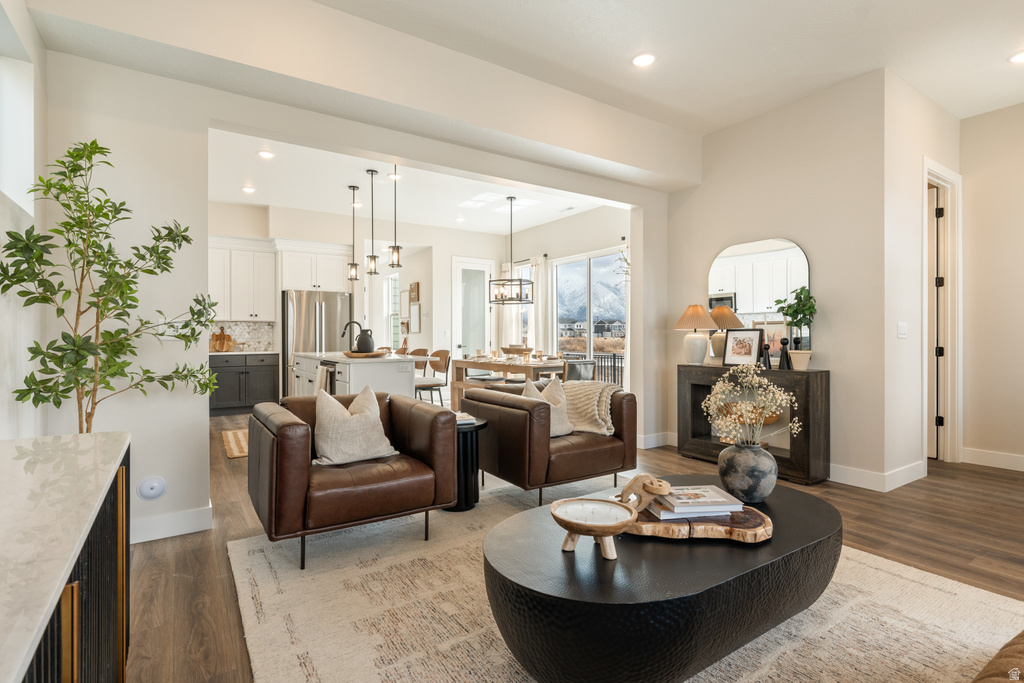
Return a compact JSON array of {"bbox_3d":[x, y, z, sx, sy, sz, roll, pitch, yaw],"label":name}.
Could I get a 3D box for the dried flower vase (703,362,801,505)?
[{"bbox_3d":[1.030,0.390,2.090,0.390,0.585,0.380,0,0,-34],"label":"dried flower vase"}]

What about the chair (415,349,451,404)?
[{"bbox_3d":[-0.960,0.585,5.250,0.520,0.970,0.470,0,0,-34],"label":"chair"}]

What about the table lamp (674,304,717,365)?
[{"bbox_3d":[1.729,-0.056,4.536,0.420,0.574,0.420,0,0,-32],"label":"table lamp"}]

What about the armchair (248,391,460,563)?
[{"bbox_3d":[-0.917,0.699,2.727,0.910,0.740,0.860,0,0,-35],"label":"armchair"}]

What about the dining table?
[{"bbox_3d":[0.083,0.693,6.773,0.960,0.775,2.160,0,0,-32],"label":"dining table"}]

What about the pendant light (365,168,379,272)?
[{"bbox_3d":[-1.644,-1.390,5.700,0.135,1.220,0.135,0,0,-34],"label":"pendant light"}]

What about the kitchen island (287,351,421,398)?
[{"bbox_3d":[-1.760,0.613,5.500,0.880,0.914,2.550,0,0,-34],"label":"kitchen island"}]

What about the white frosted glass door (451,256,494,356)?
[{"bbox_3d":[-0.690,-0.210,8.700,0.880,2.560,0.150,0,0,-34],"label":"white frosted glass door"}]

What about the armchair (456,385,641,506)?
[{"bbox_3d":[0.240,0.696,3.451,0.910,0.740,0.860,0,0,-33],"label":"armchair"}]

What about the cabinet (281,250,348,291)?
[{"bbox_3d":[-3.180,-1.080,7.700,0.930,0.620,0.580,0,0,-34],"label":"cabinet"}]

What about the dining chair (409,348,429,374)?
[{"bbox_3d":[-1.272,0.595,5.620,0.520,0.970,0.490,0,0,-32],"label":"dining chair"}]

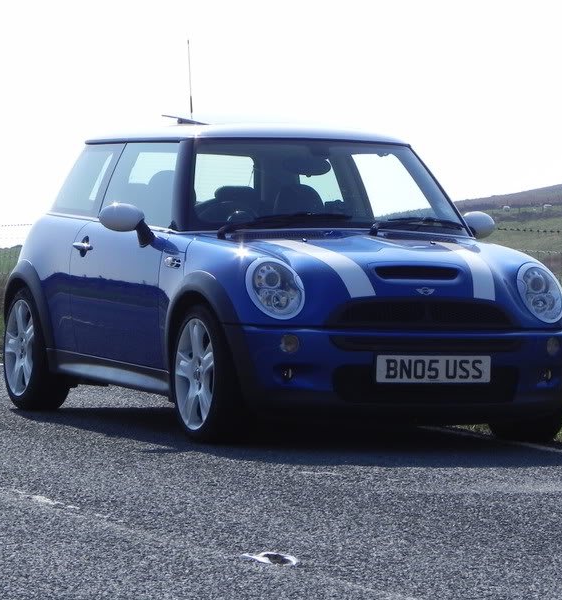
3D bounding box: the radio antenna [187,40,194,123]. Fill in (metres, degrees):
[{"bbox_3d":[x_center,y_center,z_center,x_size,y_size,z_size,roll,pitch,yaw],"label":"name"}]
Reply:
[{"bbox_3d":[-0.447,-1.079,16.475,0.020,0.435,0.025,1,-9,-22],"label":"radio antenna"}]

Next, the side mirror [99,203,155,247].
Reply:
[{"bbox_3d":[-0.677,-0.336,14.739,0.240,0.185,0.155,1,1,-22],"label":"side mirror"}]

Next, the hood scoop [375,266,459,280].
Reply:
[{"bbox_3d":[0.565,-0.114,13.942,0.395,0.070,0.110,1,-7,-22],"label":"hood scoop"}]

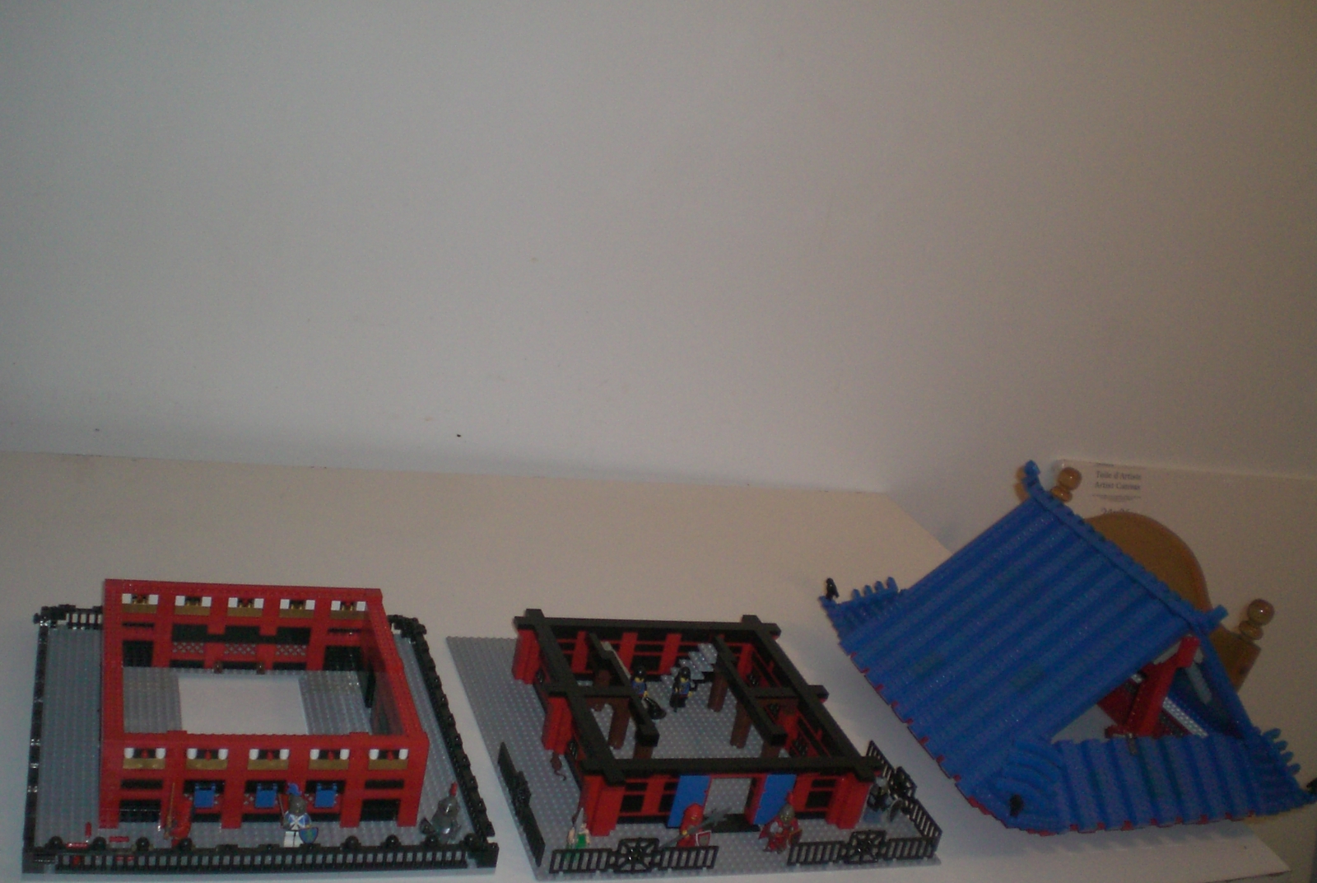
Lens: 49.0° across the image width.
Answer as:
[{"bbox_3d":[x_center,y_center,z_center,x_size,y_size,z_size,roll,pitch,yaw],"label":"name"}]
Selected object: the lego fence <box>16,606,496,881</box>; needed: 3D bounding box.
[{"bbox_3d":[-0.348,0.244,1.247,0.354,0.025,0.354,5,22,-21],"label":"lego fence"}]

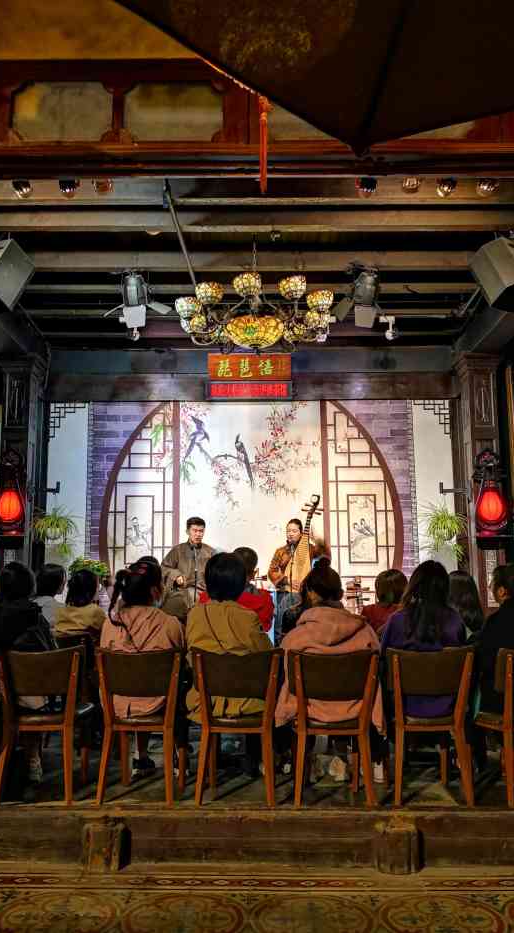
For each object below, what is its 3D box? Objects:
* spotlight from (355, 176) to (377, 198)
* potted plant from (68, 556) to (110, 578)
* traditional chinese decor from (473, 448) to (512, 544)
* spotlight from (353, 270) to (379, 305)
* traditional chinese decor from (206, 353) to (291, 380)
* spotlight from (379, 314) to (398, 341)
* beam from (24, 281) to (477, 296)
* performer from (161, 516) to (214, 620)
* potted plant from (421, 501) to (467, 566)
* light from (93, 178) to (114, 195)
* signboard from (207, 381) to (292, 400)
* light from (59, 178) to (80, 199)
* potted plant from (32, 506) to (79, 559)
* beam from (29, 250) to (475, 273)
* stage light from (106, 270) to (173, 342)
[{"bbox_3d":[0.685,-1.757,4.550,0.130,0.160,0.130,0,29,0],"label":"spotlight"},{"bbox_3d":[-1.563,0.965,6.750,0.400,0.340,0.380,0,-9,0],"label":"potted plant"},{"bbox_3d":[2.044,0.260,6.318,0.290,0.790,0.280,0,-10,-1],"label":"traditional chinese decor"},{"bbox_3d":[0.873,-1.427,5.800,0.190,0.240,0.190,2,31,-15],"label":"spotlight"},{"bbox_3d":[-0.069,-0.982,7.198,0.820,0.285,0.050,0,-10,-1],"label":"traditional chinese decor"},{"bbox_3d":[1.130,-1.190,6.252,0.150,0.210,0.150,-5,-11,24],"label":"spotlight"},{"bbox_3d":[-0.052,-1.441,5.877,3.900,0.125,0.085,0,-10,-1],"label":"beam"},{"bbox_3d":[-0.616,1.085,6.609,0.580,1.300,0.720,2,-9,-12],"label":"performer"},{"bbox_3d":[1.739,0.621,6.750,0.410,0.590,0.400,0,-9,0],"label":"potted plant"},{"bbox_3d":[-0.916,-1.665,4.313,0.130,0.130,0.140,0,-10,-1],"label":"light"},{"bbox_3d":[-0.071,-0.742,7.157,0.820,0.175,0.060,0,-10,-1],"label":"signboard"},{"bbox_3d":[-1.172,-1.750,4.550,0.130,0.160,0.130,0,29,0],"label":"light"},{"bbox_3d":[-1.807,0.592,6.526,0.410,0.450,0.390,0,-10,-1],"label":"potted plant"},{"bbox_3d":[-0.113,-1.633,5.814,4.130,0.130,0.094,0,-9,0],"label":"beam"},{"bbox_3d":[-0.883,-1.207,5.422,0.490,0.490,0.340,0,-10,-1],"label":"stage light"}]

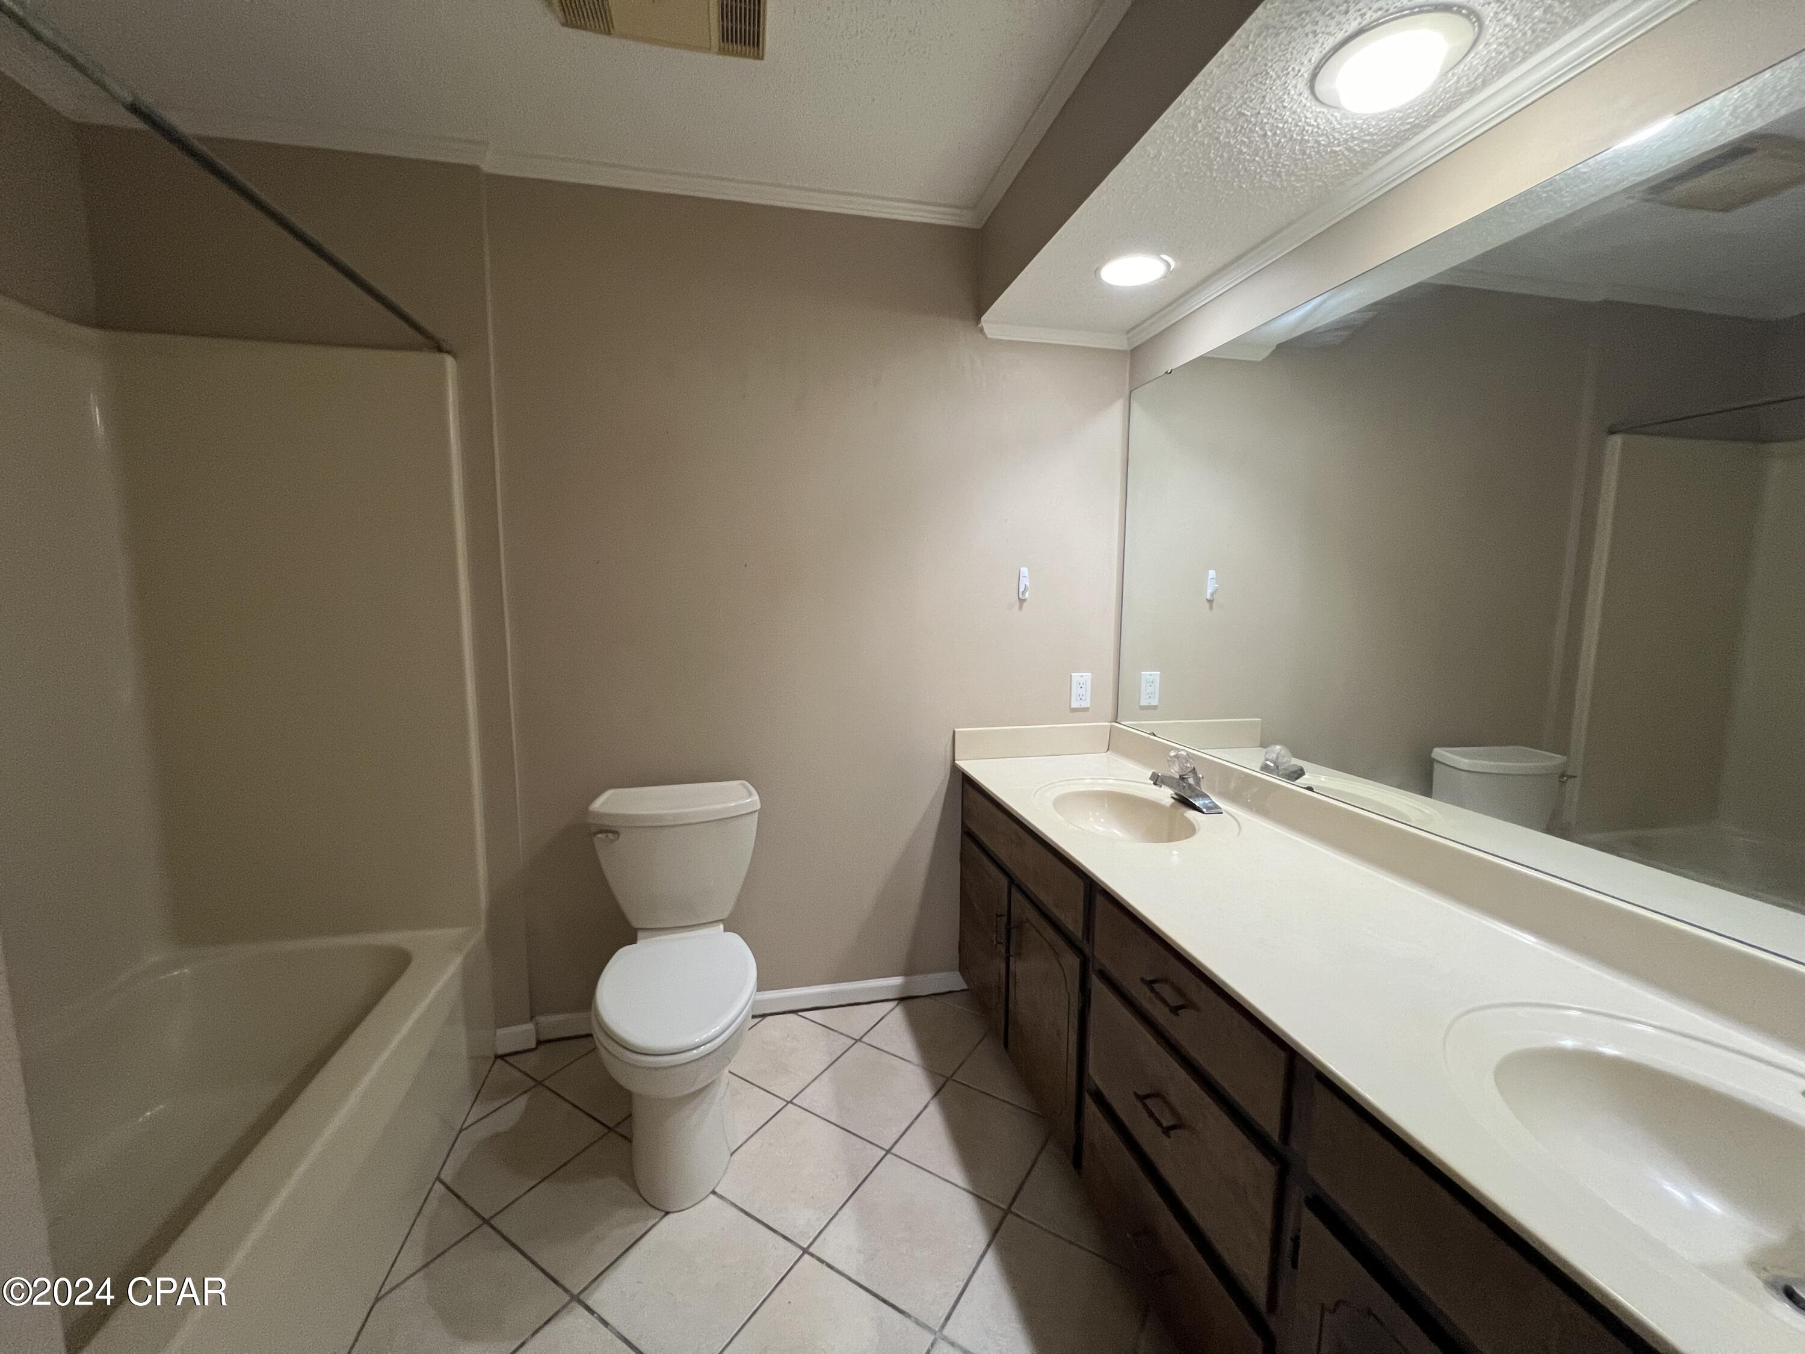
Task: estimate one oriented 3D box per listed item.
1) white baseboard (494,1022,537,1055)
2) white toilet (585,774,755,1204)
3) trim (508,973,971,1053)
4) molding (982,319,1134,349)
[{"bbox_3d":[-1.127,1.053,1.978,0.109,0.083,0.020,-2,7,-13],"label":"white baseboard"},{"bbox_3d":[-0.574,0.744,1.715,0.445,0.765,0.690,-1,7,-13],"label":"white toilet"},{"bbox_3d":[-0.428,1.040,2.154,1.330,0.072,0.016,-1,7,-13],"label":"trim"},{"bbox_3d":[0.479,-1.048,2.084,0.500,0.040,0.030,-1,7,-13],"label":"molding"}]

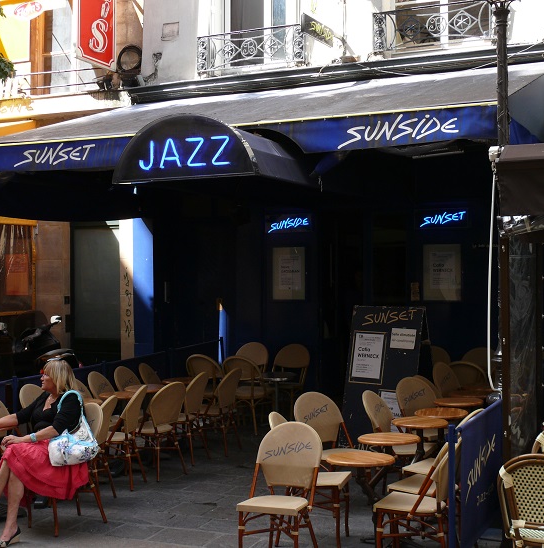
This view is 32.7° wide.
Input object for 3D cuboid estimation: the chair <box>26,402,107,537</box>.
[{"bbox_3d":[-1.530,1.447,7.011,0.446,0.891,0.520,-1,0,44],"label":"chair"}]

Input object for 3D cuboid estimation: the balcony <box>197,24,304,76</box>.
[{"bbox_3d":[-0.279,-3.061,12.696,1.629,0.514,0.240,0,0,26],"label":"balcony"}]

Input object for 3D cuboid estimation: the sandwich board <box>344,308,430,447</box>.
[{"bbox_3d":[1.260,1.116,9.841,0.900,1.540,0.650,0,-1,37],"label":"sandwich board"}]

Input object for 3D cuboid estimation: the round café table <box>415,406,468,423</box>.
[{"bbox_3d":[1.498,1.584,8.180,0.475,0.735,0.475,0,1,0],"label":"round café table"}]

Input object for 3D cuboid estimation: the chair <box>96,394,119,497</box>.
[{"bbox_3d":[-1.540,1.429,7.660,0.540,0.880,0.460,0,0,16],"label":"chair"}]

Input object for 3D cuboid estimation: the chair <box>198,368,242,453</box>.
[{"bbox_3d":[-0.593,1.463,9.974,0.520,0.900,0.470,0,-1,21],"label":"chair"}]

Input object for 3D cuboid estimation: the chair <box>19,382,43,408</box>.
[{"bbox_3d":[-1.950,1.431,8.300,0.540,0.880,0.460,0,0,16],"label":"chair"}]

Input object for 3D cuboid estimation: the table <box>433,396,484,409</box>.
[{"bbox_3d":[1.773,1.572,8.800,0.475,0.735,0.475,0,1,25],"label":"table"}]

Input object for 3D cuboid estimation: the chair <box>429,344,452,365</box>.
[{"bbox_3d":[1.855,1.364,11.360,0.540,0.930,0.570,0,1,23],"label":"chair"}]

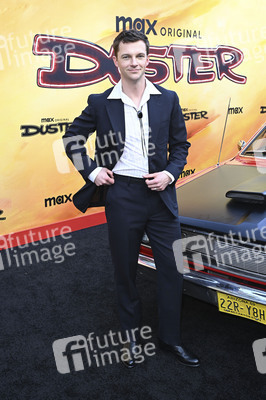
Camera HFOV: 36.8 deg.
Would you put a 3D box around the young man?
[{"bbox_3d":[-0.008,0.050,2.181,0.700,1.820,0.390,-4,16,-12],"label":"young man"}]

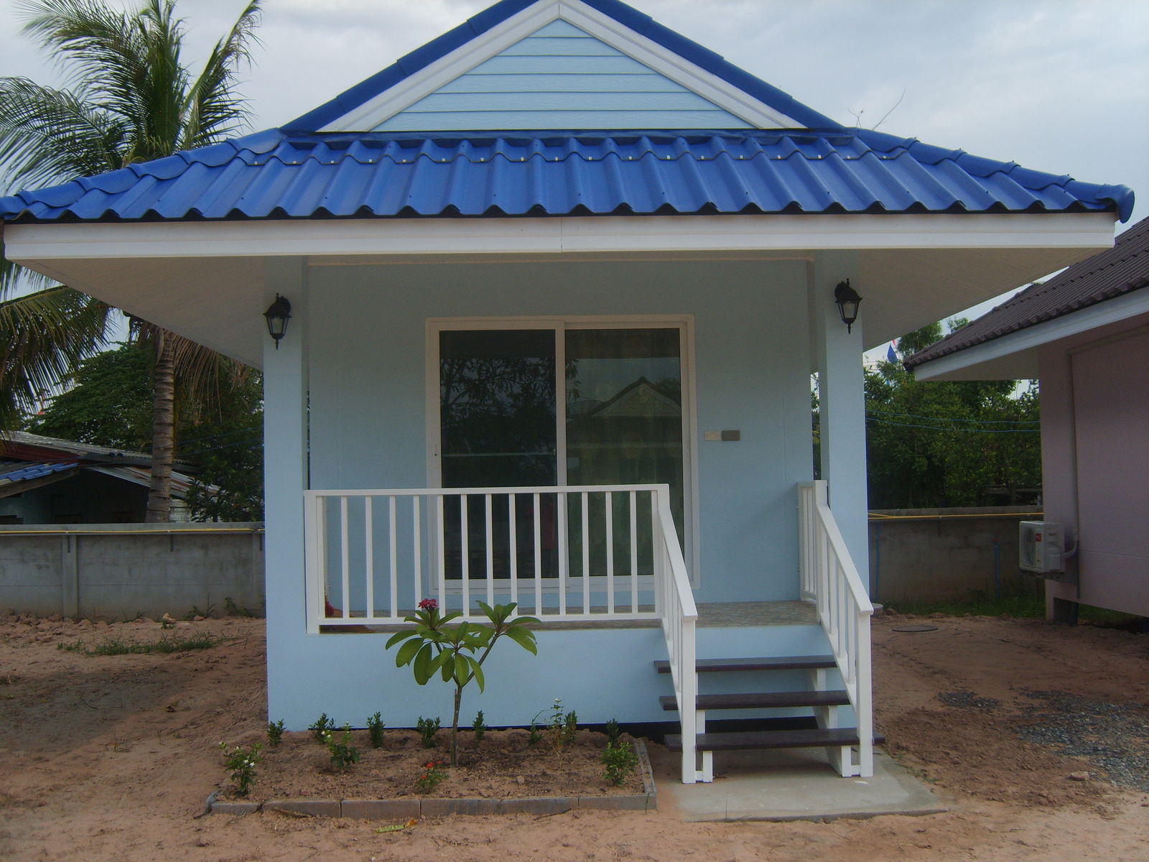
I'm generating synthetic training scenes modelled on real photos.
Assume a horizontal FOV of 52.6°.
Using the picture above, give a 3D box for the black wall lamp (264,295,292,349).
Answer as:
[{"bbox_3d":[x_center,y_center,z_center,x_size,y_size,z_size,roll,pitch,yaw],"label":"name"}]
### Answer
[{"bbox_3d":[-1.775,-0.650,6.971,0.170,0.329,0.225,-1,-3,-2],"label":"black wall lamp"}]

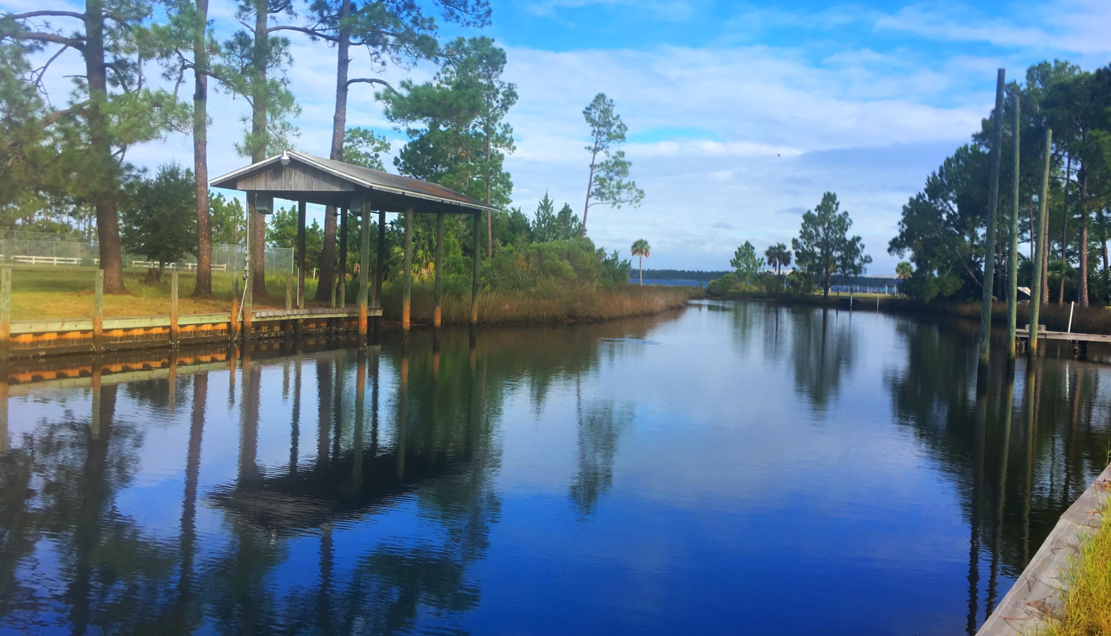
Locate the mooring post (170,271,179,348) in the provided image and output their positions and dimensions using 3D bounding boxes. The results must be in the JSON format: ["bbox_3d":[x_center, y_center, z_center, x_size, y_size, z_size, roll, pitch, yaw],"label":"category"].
[{"bbox_3d":[-9.816,-0.227,23.955,0.160,1.936,0.160,2,3,0],"label":"mooring post"}]

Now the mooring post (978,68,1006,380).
[{"bbox_3d":[10.526,-2.235,22.411,0.210,7.454,0.210,2,3,0],"label":"mooring post"}]

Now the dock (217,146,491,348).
[{"bbox_3d":[-5.728,-1.950,28.850,5.037,5.202,8.721,3,3,19],"label":"dock"}]

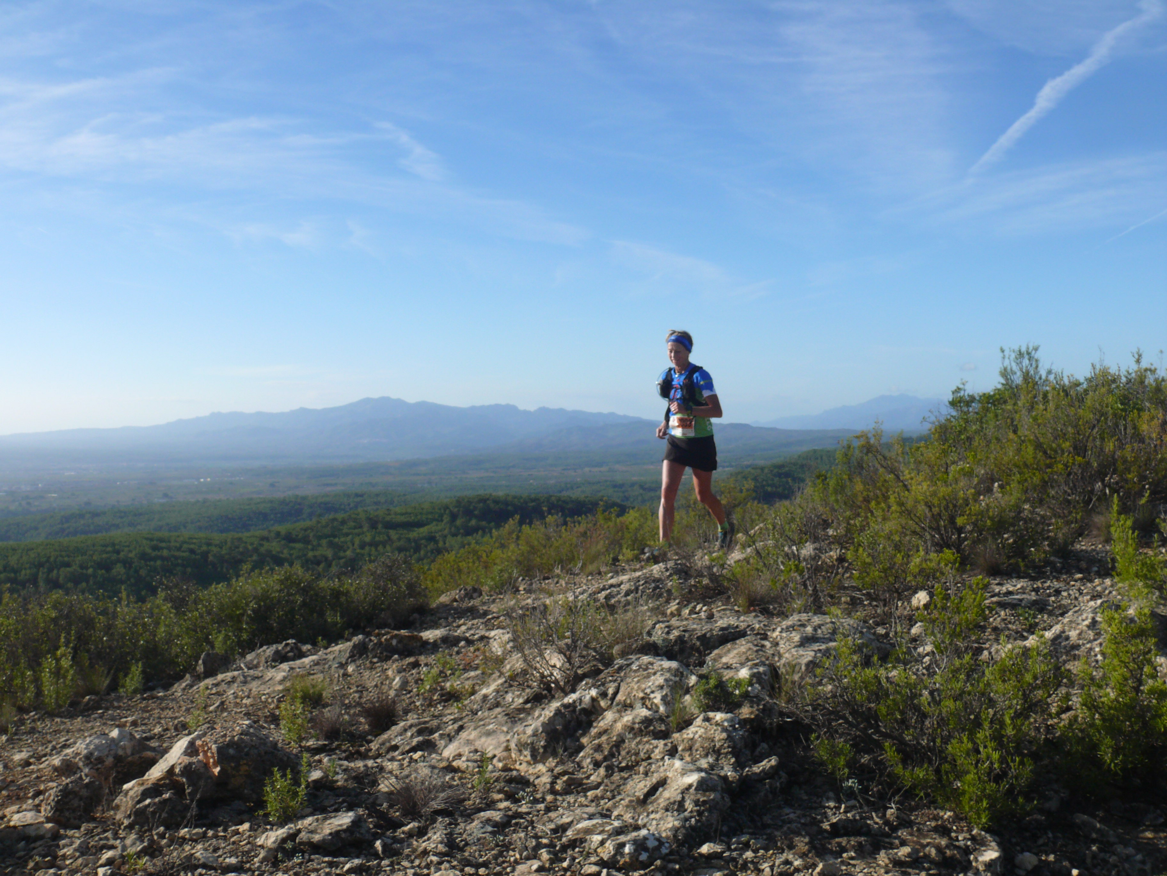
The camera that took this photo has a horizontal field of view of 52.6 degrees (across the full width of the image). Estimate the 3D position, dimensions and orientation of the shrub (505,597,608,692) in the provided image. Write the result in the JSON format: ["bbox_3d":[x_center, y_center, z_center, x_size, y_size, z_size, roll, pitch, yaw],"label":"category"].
[{"bbox_3d":[-0.121,0.886,5.050,0.430,0.370,0.370,0,1,0],"label":"shrub"}]

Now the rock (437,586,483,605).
[{"bbox_3d":[-0.702,0.893,6.700,0.255,0.095,0.200,0,0,-6],"label":"rock"}]

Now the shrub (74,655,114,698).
[{"bbox_3d":[-2.448,1.190,5.900,0.190,0.200,0.170,0,1,0],"label":"shrub"}]

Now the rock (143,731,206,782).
[{"bbox_3d":[-1.507,1.171,4.350,0.225,0.150,0.210,0,1,0],"label":"rock"}]

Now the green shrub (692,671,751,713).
[{"bbox_3d":[0.479,0.887,4.120,0.200,0.120,0.170,0,0,7],"label":"green shrub"}]

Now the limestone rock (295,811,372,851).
[{"bbox_3d":[-0.730,1.148,3.450,0.225,0.090,0.170,0,0,-12],"label":"limestone rock"}]

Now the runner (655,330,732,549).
[{"bbox_3d":[0.774,0.016,8.350,0.500,1.570,0.680,0,0,27],"label":"runner"}]

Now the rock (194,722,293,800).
[{"bbox_3d":[-1.369,1.299,4.750,0.420,0.270,0.360,0,0,0],"label":"rock"}]

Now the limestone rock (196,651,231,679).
[{"bbox_3d":[-1.723,1.058,5.500,0.160,0.115,0.140,0,0,-17],"label":"limestone rock"}]

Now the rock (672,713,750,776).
[{"bbox_3d":[0.397,0.958,3.700,0.235,0.165,0.210,0,0,6],"label":"rock"}]

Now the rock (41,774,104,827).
[{"bbox_3d":[-1.992,1.413,4.600,0.250,0.185,0.220,0,0,0],"label":"rock"}]

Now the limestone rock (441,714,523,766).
[{"bbox_3d":[-0.426,1.264,4.950,0.340,0.170,0.300,0,0,0],"label":"limestone rock"}]

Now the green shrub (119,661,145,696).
[{"bbox_3d":[-2.067,1.104,5.400,0.115,0.150,0.110,0,0,-21],"label":"green shrub"}]

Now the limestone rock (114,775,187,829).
[{"bbox_3d":[-1.670,1.401,4.550,0.280,0.185,0.240,0,0,0],"label":"limestone rock"}]

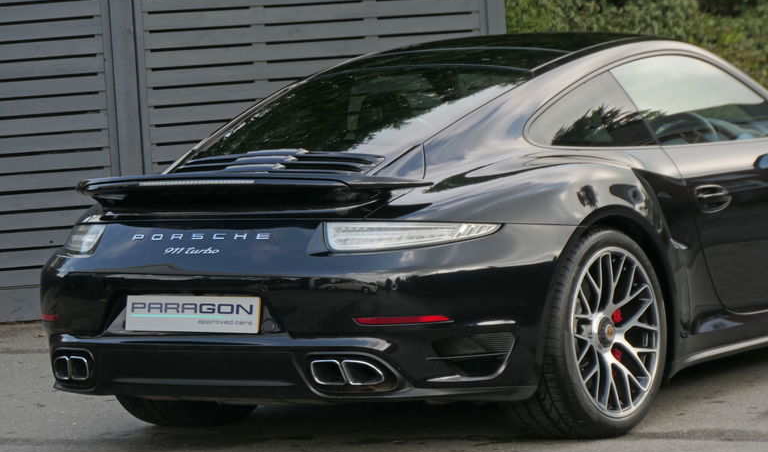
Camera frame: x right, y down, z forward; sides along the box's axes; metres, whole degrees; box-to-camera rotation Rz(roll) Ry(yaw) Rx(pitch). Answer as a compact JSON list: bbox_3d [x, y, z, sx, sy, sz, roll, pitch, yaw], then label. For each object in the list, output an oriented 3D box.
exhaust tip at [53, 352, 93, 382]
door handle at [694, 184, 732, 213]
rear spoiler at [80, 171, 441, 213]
[{"bbox_3d":[-0.999,0.457,11.567,0.225,0.085,0.140,0,5,40],"label":"exhaust tip"},{"bbox_3d":[1.116,-0.094,12.138,0.060,0.090,0.230,0,4,35],"label":"door handle"},{"bbox_3d":[-0.499,-0.116,11.334,1.430,0.115,0.340,0,4,35],"label":"rear spoiler"}]

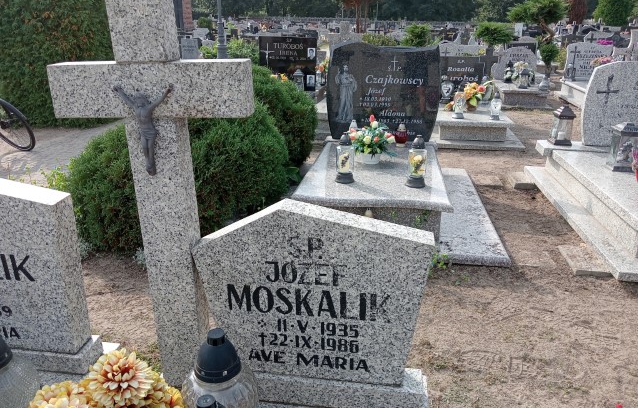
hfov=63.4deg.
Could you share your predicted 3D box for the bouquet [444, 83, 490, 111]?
[{"bbox_3d":[1.978,-1.423,6.826,0.573,0.320,0.380,3,20,9],"label":"bouquet"}]

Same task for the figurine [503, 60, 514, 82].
[{"bbox_3d":[3.708,-2.562,10.040,0.215,0.401,0.180,3,20,9],"label":"figurine"}]

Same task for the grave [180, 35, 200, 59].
[{"bbox_3d":[-4.020,-4.802,16.317,0.620,0.840,0.200,0,19,3],"label":"grave"}]

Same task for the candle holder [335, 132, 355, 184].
[{"bbox_3d":[0.177,-0.314,3.517,0.125,0.335,0.125,3,19,8],"label":"candle holder"}]

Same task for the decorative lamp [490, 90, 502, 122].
[{"bbox_3d":[2.240,-1.230,6.466,0.125,0.330,0.125,2,20,8],"label":"decorative lamp"}]

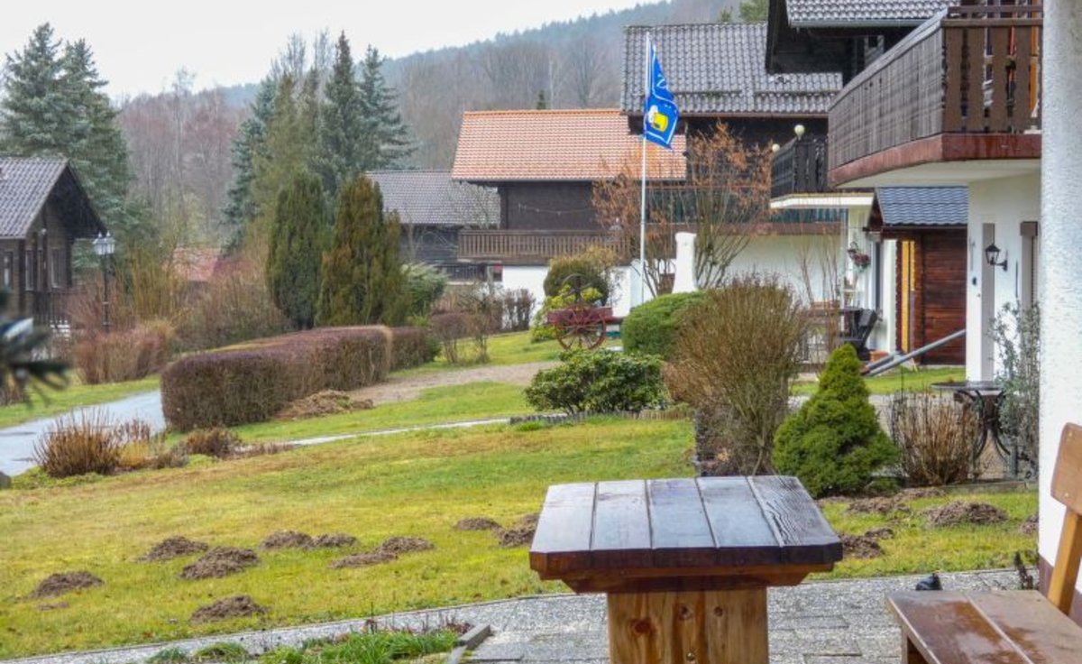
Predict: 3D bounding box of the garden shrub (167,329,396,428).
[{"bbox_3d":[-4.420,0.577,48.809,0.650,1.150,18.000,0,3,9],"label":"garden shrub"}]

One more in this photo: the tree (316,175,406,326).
[{"bbox_3d":[-4.547,-1.880,64.000,2.279,4.148,2.100,0,3,2],"label":"tree"}]

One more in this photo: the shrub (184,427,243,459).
[{"bbox_3d":[-3.689,1.243,28.500,0.650,0.365,0.600,0,3,2],"label":"shrub"}]

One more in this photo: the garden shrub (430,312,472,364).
[{"bbox_3d":[-1.628,0.122,45.500,0.745,0.940,0.750,0,3,0],"label":"garden shrub"}]

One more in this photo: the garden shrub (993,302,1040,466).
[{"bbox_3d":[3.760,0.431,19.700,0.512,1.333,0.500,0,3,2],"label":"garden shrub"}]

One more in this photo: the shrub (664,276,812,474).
[{"bbox_3d":[1.503,0.349,19.400,1.092,1.548,1.100,0,3,0],"label":"shrub"}]

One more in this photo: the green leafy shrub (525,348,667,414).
[{"bbox_3d":[0.623,0.548,28.000,1.595,0.728,1.250,0,3,0],"label":"green leafy shrub"}]

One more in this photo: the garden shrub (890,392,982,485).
[{"bbox_3d":[3.000,0.814,19.300,0.687,0.715,0.650,0,3,0],"label":"garden shrub"}]

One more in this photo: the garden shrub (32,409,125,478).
[{"bbox_3d":[-4.535,1.095,24.800,0.883,0.662,0.800,0,3,0],"label":"garden shrub"}]

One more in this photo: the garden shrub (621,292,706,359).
[{"bbox_3d":[2.037,-0.073,41.000,1.489,1.124,1.350,0,3,2],"label":"garden shrub"}]

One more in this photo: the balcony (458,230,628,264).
[{"bbox_3d":[0.077,-2.911,86.500,5.791,1.171,1.500,0,3,2],"label":"balcony"}]

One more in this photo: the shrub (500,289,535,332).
[{"bbox_3d":[-0.736,-0.639,78.000,1.056,1.361,1.000,0,3,2],"label":"shrub"}]

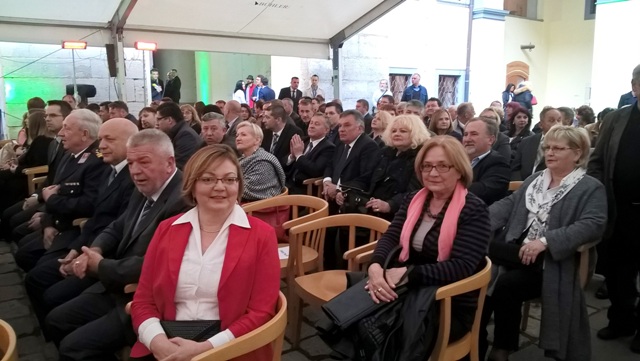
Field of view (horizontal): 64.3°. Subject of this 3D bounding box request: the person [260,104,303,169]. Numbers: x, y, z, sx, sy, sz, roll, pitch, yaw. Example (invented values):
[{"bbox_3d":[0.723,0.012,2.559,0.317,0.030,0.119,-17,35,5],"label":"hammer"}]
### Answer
[{"bbox_3d":[-0.450,-0.037,4.902,0.800,1.310,0.560,-7,12,-33],"label":"person"}]

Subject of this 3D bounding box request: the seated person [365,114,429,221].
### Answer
[{"bbox_3d":[0.490,0.196,3.705,0.800,1.280,0.580,-8,13,-36],"label":"seated person"}]

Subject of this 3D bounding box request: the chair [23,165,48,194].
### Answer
[{"bbox_3d":[-2.580,0.212,4.981,0.580,0.730,0.570,-6,12,-32],"label":"chair"}]

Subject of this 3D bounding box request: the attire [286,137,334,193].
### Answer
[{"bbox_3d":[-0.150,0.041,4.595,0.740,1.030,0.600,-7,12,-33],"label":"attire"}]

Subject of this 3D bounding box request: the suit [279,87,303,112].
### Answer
[{"bbox_3d":[-0.590,-1.116,10.058,0.520,1.480,0.340,-2,10,-9],"label":"suit"}]

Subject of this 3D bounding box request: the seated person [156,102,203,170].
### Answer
[{"bbox_3d":[-1.330,-0.028,4.583,0.820,1.340,0.580,-3,10,-17],"label":"seated person"}]

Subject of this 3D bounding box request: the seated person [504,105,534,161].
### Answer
[{"bbox_3d":[1.950,-0.076,5.170,0.780,1.270,0.520,-8,13,-36],"label":"seated person"}]

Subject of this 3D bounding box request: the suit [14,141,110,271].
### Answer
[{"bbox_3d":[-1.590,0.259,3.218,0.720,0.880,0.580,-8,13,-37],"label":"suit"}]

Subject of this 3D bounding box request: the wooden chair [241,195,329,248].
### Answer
[{"bbox_3d":[-0.200,0.514,3.407,0.540,0.770,0.560,-7,12,-32],"label":"wooden chair"}]

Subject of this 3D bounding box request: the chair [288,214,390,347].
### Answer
[{"bbox_3d":[0.200,0.599,2.764,0.590,0.730,0.570,-6,12,-32],"label":"chair"}]

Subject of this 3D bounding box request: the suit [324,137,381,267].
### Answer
[{"bbox_3d":[0.130,0.136,4.165,0.760,1.060,0.600,-7,12,-36],"label":"suit"}]

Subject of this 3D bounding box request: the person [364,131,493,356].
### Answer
[{"bbox_3d":[0.370,0.471,2.220,0.800,1.280,0.580,-9,13,-40],"label":"person"}]

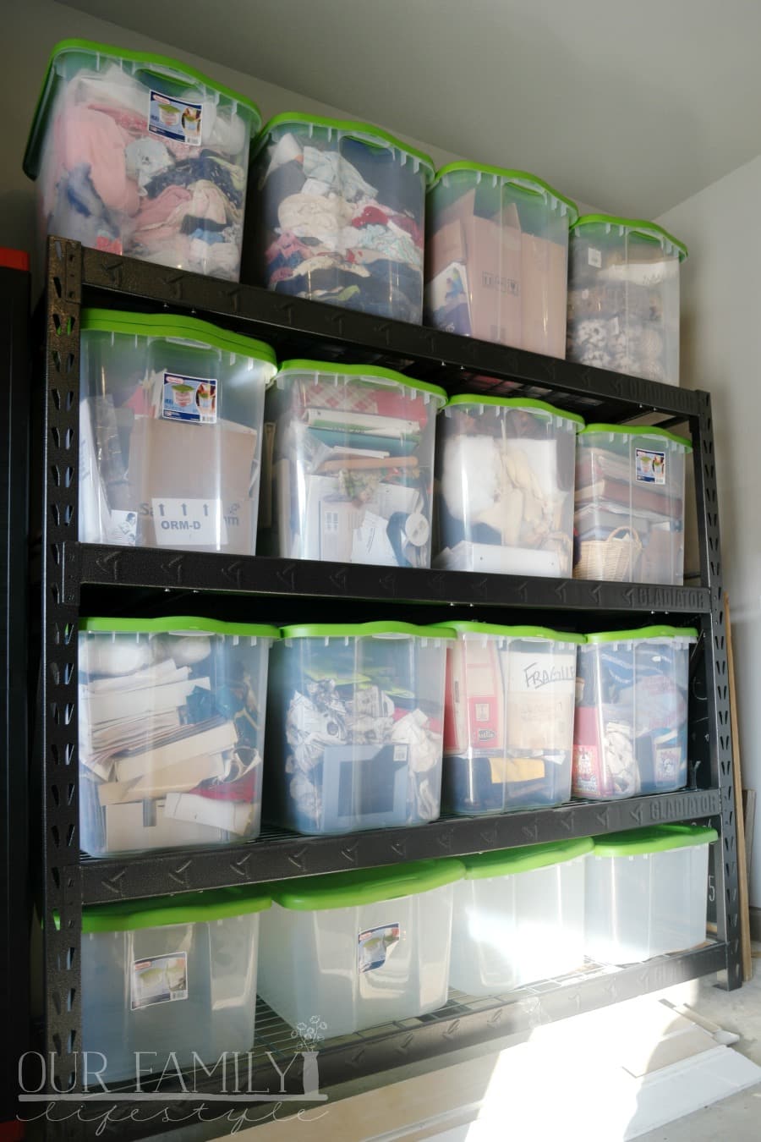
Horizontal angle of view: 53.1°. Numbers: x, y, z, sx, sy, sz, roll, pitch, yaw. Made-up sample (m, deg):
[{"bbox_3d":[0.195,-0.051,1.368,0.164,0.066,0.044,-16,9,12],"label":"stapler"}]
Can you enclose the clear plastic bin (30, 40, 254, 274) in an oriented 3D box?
[{"bbox_3d":[-0.629,-0.863,1.911,0.460,0.455,0.570,4,-7,-31],"label":"clear plastic bin"}]

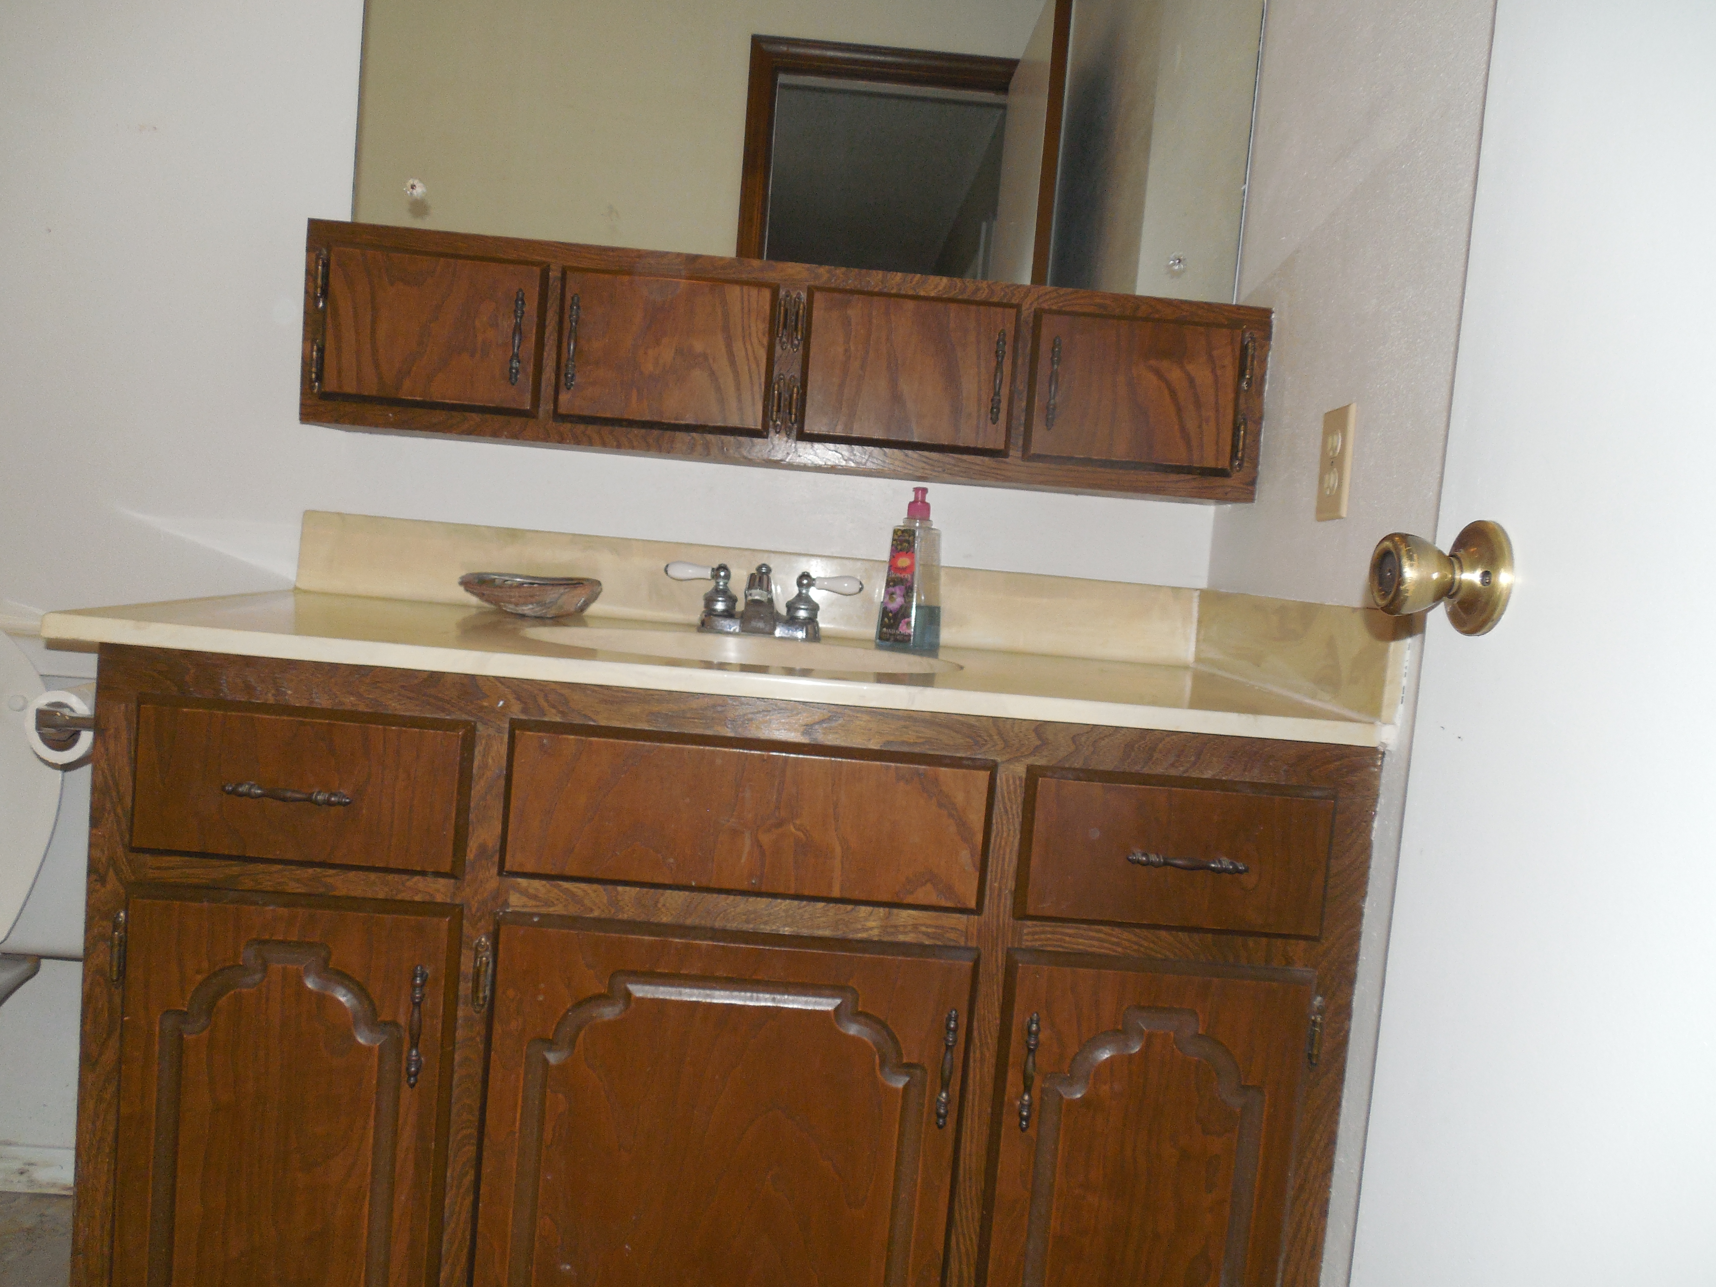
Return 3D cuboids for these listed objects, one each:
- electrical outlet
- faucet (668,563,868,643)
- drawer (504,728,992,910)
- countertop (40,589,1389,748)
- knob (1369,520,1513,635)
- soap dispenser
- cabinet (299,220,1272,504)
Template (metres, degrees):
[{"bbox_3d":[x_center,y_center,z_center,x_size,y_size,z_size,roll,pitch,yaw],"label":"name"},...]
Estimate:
[{"bbox_3d":[0.494,-0.186,1.286,0.007,0.115,0.072,5,4,-3],"label":"electrical outlet"},{"bbox_3d":[-0.116,-0.049,1.488,0.245,0.086,0.148,5,4,-3],"label":"faucet"},{"bbox_3d":[-0.099,0.160,1.125,0.441,0.145,0.020,5,4,-3],"label":"drawer"},{"bbox_3d":[-0.123,0.014,1.379,1.194,0.024,0.560,5,4,-3],"label":"countertop"},{"bbox_3d":[0.342,-0.042,0.737,0.058,0.068,0.068,5,4,-3],"label":"knob"},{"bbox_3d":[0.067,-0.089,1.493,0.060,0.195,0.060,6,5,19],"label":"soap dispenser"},{"bbox_3d":[-0.080,-0.339,1.553,1.150,0.234,0.160,5,4,-3],"label":"cabinet"}]

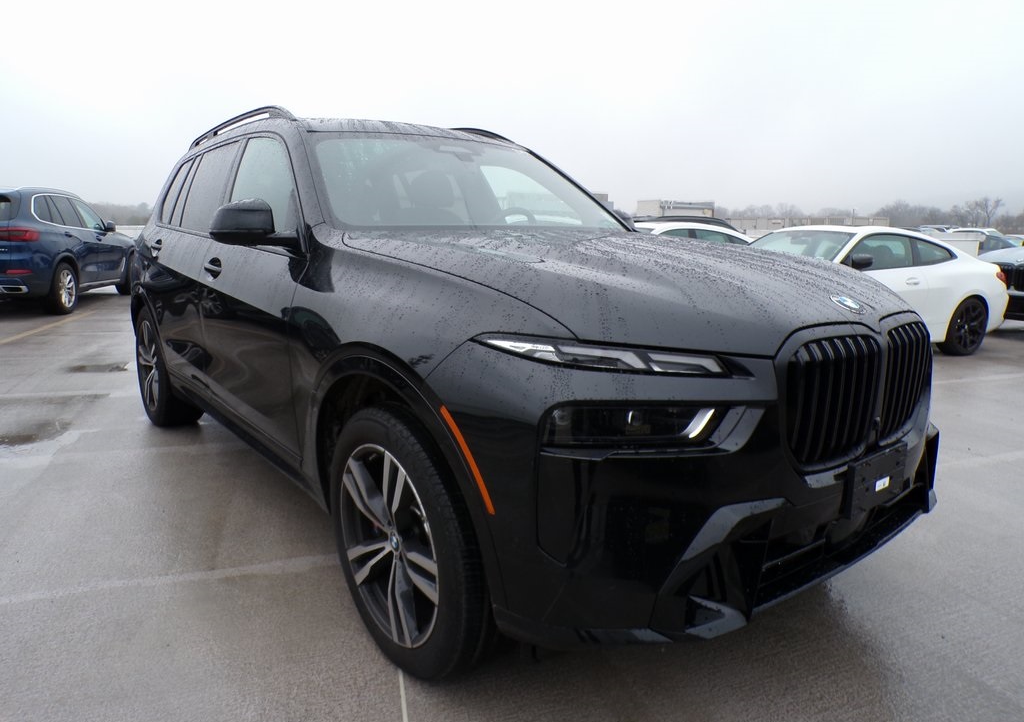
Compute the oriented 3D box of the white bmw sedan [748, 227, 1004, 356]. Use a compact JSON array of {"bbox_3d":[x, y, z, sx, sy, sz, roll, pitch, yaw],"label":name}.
[{"bbox_3d":[3.423,-0.822,7.984,4.768,1.388,1.852,-4,12,-24],"label":"white bmw sedan"}]

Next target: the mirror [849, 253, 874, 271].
[{"bbox_3d":[3.346,-0.958,6.859,0.140,0.150,0.200,-4,12,-24],"label":"mirror"}]

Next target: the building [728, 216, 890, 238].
[{"bbox_3d":[36.749,-15.679,88.000,20.000,4.500,8.000,2,11,5],"label":"building"}]

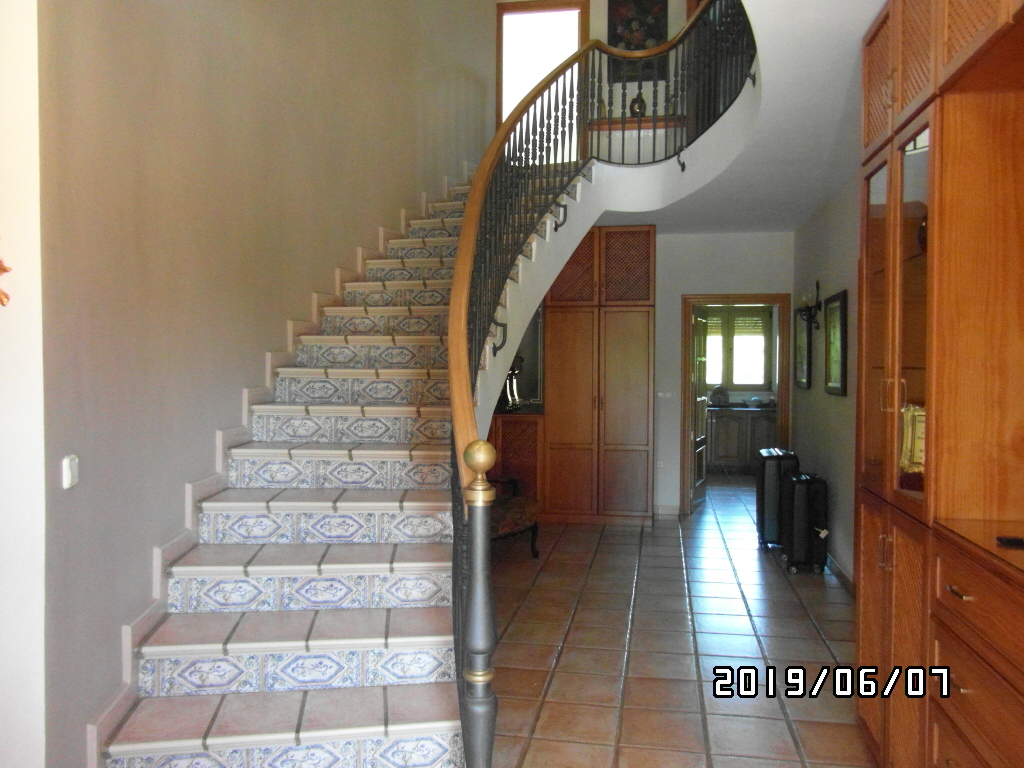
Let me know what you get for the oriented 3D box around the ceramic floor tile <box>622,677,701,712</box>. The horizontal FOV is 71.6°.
[{"bbox_3d":[0.651,1.354,3.082,0.315,0.014,0.300,0,1,10],"label":"ceramic floor tile"}]

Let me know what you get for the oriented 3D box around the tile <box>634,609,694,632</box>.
[{"bbox_3d":[0.836,1.335,3.975,0.315,0.014,0.300,0,1,10],"label":"tile"}]

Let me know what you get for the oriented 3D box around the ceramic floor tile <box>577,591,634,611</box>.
[{"bbox_3d":[0.569,1.326,4.322,0.315,0.014,0.300,0,1,10],"label":"ceramic floor tile"}]

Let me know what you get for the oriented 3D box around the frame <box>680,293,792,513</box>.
[{"bbox_3d":[2.154,0.198,6.871,1.009,2.114,0.130,0,2,8],"label":"frame"}]

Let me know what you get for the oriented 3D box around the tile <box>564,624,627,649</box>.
[{"bbox_3d":[0.453,1.345,3.745,0.314,0.012,0.297,0,2,10],"label":"tile"}]

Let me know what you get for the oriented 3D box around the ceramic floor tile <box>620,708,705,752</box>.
[{"bbox_3d":[0.589,1.360,2.784,0.315,0.014,0.300,0,1,10],"label":"ceramic floor tile"}]

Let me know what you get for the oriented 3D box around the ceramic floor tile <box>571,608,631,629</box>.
[{"bbox_3d":[0.516,1.339,4.046,0.306,0.012,0.300,0,1,10],"label":"ceramic floor tile"}]

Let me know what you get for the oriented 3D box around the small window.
[{"bbox_3d":[3.104,-0.491,10.121,1.140,1.190,0.100,0,1,10],"label":"small window"}]

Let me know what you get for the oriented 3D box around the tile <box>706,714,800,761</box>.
[{"bbox_3d":[0.921,1.372,2.761,0.314,0.012,0.297,0,2,10],"label":"tile"}]

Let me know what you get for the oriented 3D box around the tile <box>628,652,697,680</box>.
[{"bbox_3d":[0.718,1.354,3.401,0.314,0.012,0.297,0,2,10],"label":"tile"}]

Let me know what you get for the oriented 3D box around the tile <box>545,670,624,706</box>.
[{"bbox_3d":[0.327,1.361,3.153,0.314,0.012,0.297,0,2,10],"label":"tile"}]

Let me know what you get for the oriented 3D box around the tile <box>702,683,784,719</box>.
[{"bbox_3d":[0.984,1.364,3.057,0.314,0.012,0.297,0,2,10],"label":"tile"}]

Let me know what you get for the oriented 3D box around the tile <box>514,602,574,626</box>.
[{"bbox_3d":[0.188,1.337,4.094,0.306,0.012,0.300,0,1,10],"label":"tile"}]

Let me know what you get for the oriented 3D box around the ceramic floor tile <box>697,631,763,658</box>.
[{"bbox_3d":[1.110,1.351,3.655,0.306,0.012,0.300,0,1,10],"label":"ceramic floor tile"}]

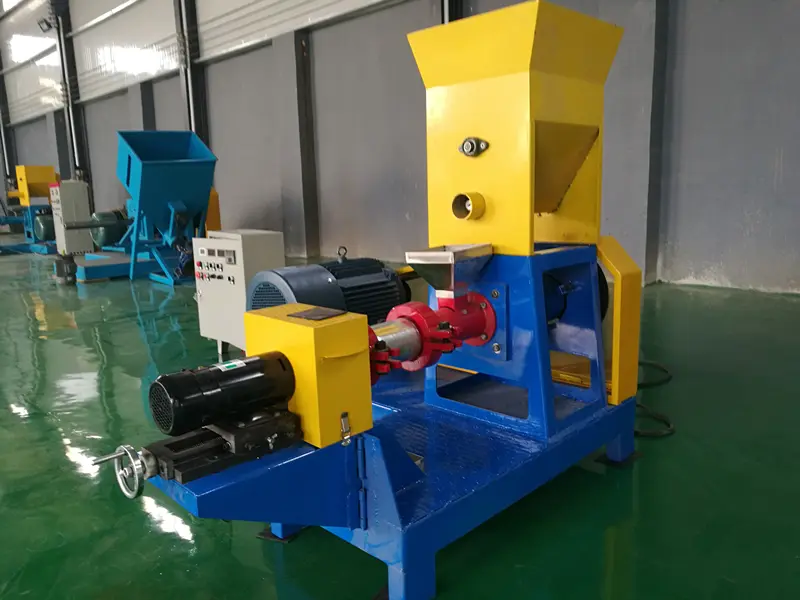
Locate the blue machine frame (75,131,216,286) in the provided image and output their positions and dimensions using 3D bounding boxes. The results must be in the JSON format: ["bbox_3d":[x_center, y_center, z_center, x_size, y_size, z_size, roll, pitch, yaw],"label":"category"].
[{"bbox_3d":[-2.983,-1.156,7.696,1.215,1.782,1.545,-12,14,-44],"label":"blue machine frame"}]

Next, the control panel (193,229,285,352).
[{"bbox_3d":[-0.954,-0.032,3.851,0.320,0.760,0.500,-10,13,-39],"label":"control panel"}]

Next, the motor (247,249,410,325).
[{"bbox_3d":[-0.301,0.012,2.811,0.660,0.460,0.420,-12,14,-44],"label":"motor"}]

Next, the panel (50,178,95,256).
[{"bbox_3d":[-4.026,-1.007,7.706,0.355,0.861,0.340,-12,14,-44],"label":"panel"}]

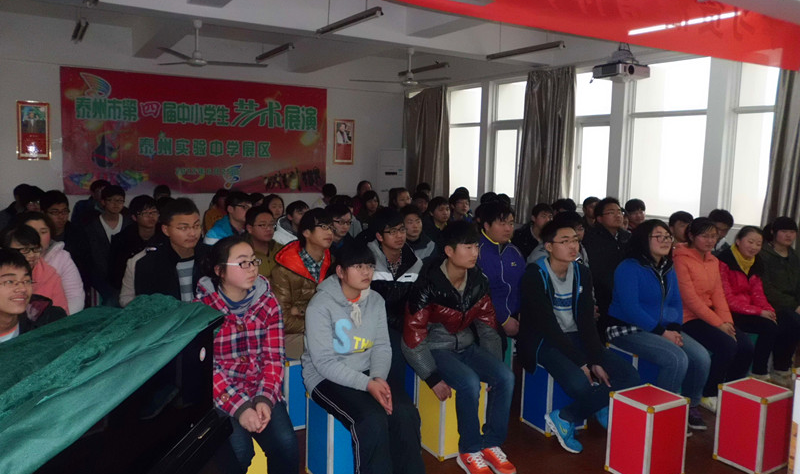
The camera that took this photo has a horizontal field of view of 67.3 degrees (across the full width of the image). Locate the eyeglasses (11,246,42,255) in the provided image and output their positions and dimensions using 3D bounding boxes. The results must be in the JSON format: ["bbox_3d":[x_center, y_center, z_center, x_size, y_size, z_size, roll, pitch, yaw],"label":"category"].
[{"bbox_3d":[-2.058,0.070,3.287,0.140,0.045,0.140,5,7,32],"label":"eyeglasses"}]

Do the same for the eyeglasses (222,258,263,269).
[{"bbox_3d":[-0.744,0.128,2.838,0.140,0.045,0.140,7,9,37],"label":"eyeglasses"}]

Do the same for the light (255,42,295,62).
[{"bbox_3d":[-1.556,-2.260,7.399,0.110,0.090,1.250,-3,8,-31],"label":"light"}]

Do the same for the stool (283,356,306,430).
[{"bbox_3d":[-0.623,0.965,3.852,0.320,0.439,0.259,-3,8,-31],"label":"stool"}]

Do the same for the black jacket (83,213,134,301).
[{"bbox_3d":[-2.468,0.136,5.061,0.460,0.660,0.320,-3,8,-31],"label":"black jacket"}]

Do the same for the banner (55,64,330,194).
[{"bbox_3d":[-2.834,-1.481,8.926,3.801,1.685,0.020,-3,8,-31],"label":"banner"}]

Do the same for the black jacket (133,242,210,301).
[{"bbox_3d":[-1.198,0.374,3.310,0.500,0.620,0.360,-3,8,-31],"label":"black jacket"}]

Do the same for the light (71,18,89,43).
[{"bbox_3d":[-3.322,-2.131,6.230,0.125,0.090,1.220,-3,8,-31],"label":"light"}]

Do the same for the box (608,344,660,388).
[{"bbox_3d":[1.590,0.954,4.060,0.304,0.427,0.251,-2,8,-27],"label":"box"}]

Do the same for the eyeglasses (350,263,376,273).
[{"bbox_3d":[-0.211,0.139,2.825,0.140,0.045,0.140,-3,7,-38],"label":"eyeglasses"}]

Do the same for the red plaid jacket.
[{"bbox_3d":[-0.747,0.541,2.870,0.450,0.660,0.380,-3,8,-31],"label":"red plaid jacket"}]

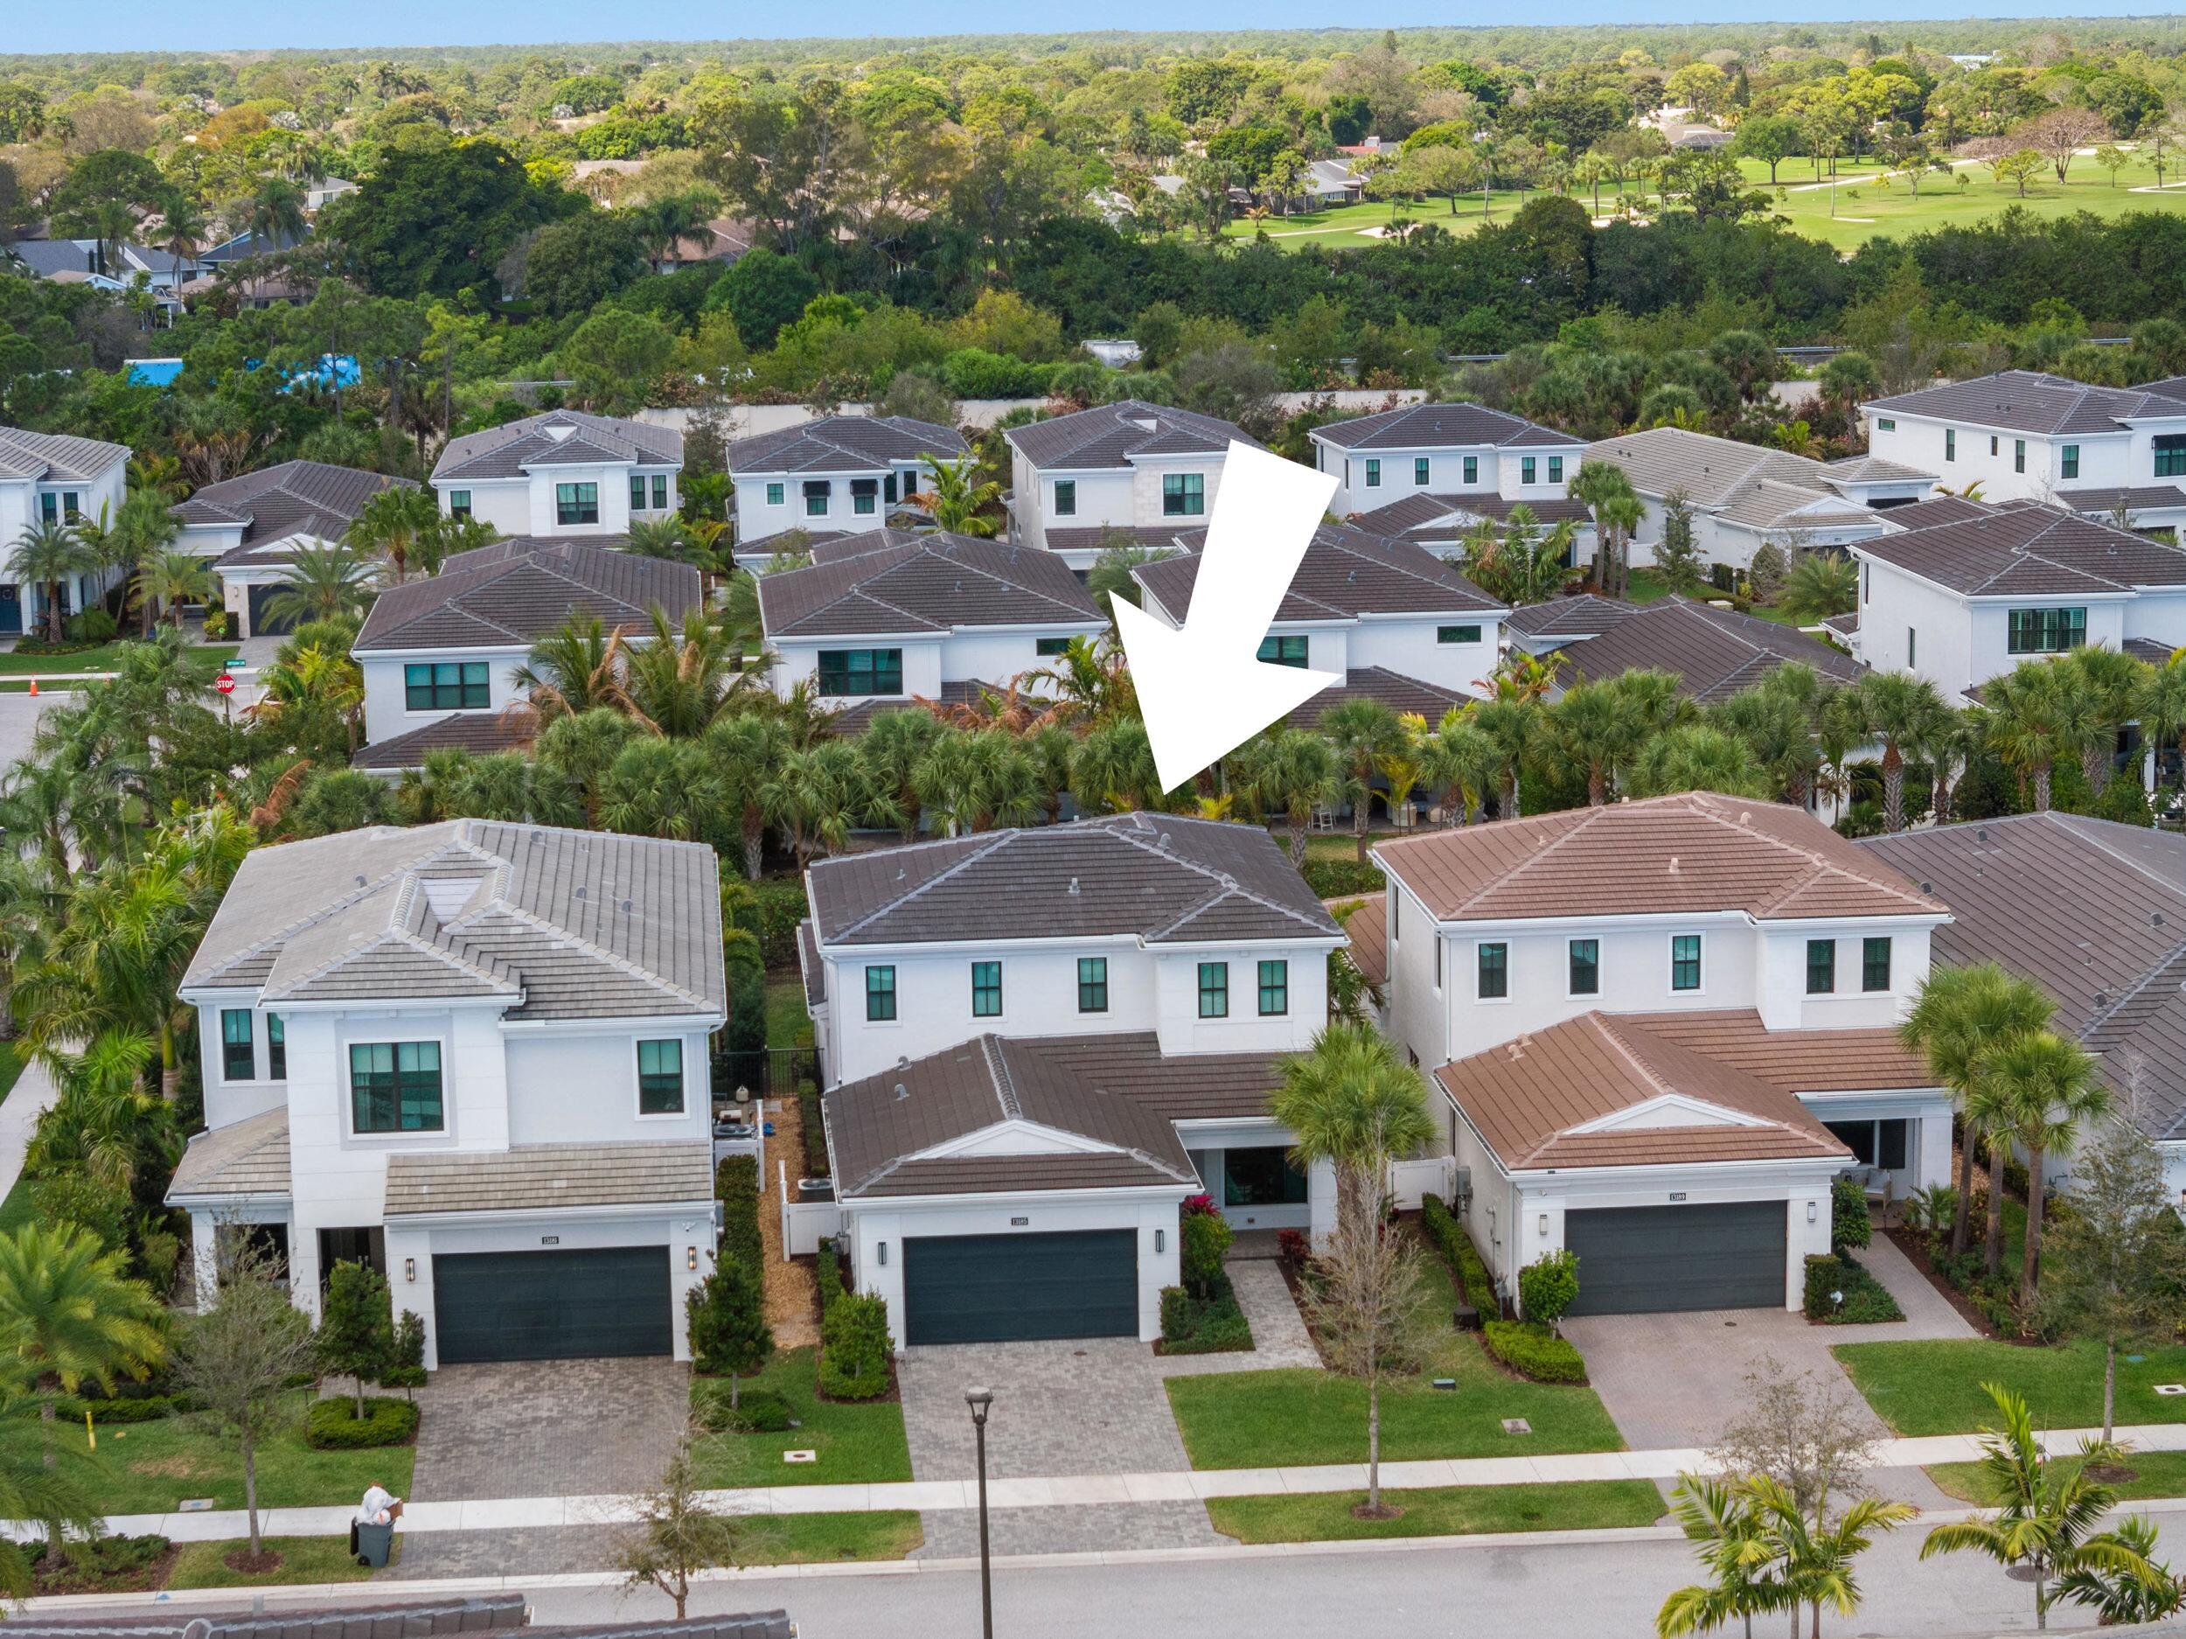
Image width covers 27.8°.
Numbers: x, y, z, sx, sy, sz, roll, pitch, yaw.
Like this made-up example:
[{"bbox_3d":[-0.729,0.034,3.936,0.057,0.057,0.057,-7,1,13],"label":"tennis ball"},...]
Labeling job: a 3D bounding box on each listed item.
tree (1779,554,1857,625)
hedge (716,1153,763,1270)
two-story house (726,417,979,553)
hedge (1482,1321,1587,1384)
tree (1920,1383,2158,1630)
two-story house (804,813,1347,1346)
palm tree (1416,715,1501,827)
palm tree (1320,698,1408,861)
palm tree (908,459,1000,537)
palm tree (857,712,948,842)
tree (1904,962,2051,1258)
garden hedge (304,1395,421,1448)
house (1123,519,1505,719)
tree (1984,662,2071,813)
[{"bbox_3d":[33.848,-10.911,205.397,3.808,2.964,3.808,-2,10,-4],"label":"tree"},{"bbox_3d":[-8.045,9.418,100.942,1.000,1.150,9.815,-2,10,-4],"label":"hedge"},{"bbox_3d":[-11.976,-15.502,217.746,11.800,8.750,25.500,-2,10,-5],"label":"two-story house"},{"bbox_3d":[9.087,10.935,91.324,1.700,0.550,3.350,-2,10,-5],"label":"hedge"},{"bbox_3d":[14.886,12.050,69.864,3.720,6.480,3.720,-2,10,-5],"label":"tree"},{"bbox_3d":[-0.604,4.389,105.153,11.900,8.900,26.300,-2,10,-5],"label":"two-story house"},{"bbox_3d":[12.089,-1.190,146.528,2.885,4.697,2.885,-2,10,-4],"label":"palm tree"},{"bbox_3d":[8.930,-1.204,145.869,2.871,5.661,2.871,-2,10,-4],"label":"palm tree"},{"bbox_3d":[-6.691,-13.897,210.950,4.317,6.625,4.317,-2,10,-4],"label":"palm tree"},{"bbox_3d":[-5.945,-0.298,139.639,2.690,6.280,2.690,-2,10,-5],"label":"palm tree"},{"bbox_3d":[19.738,6.503,98.757,3.465,6.738,3.465,-2,10,-4],"label":"tree"},{"bbox_3d":[-14.571,12.019,88.414,2.250,0.620,1.550,-2,10,-5],"label":"garden hedge"},{"bbox_3d":[8.017,-6.344,162.921,11.900,9.350,26.000,-2,10,-5],"label":"house"},{"bbox_3d":[30.122,-1.677,142.843,2.800,6.760,2.800,-2,10,-5],"label":"tree"}]

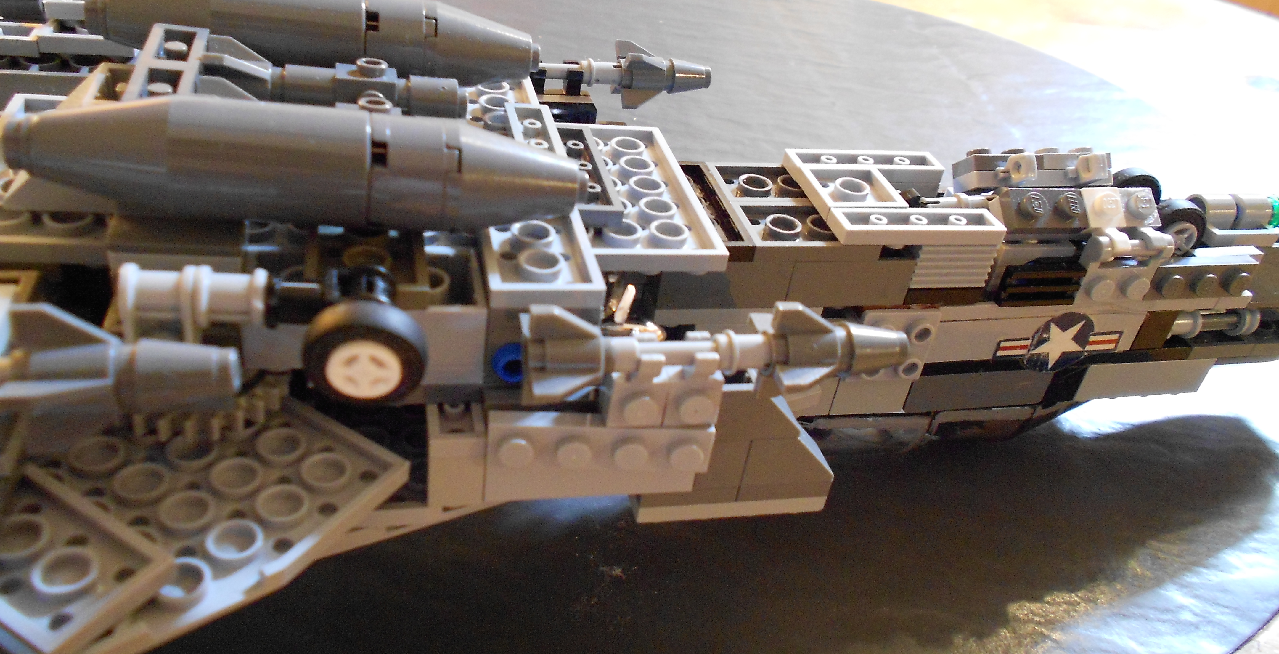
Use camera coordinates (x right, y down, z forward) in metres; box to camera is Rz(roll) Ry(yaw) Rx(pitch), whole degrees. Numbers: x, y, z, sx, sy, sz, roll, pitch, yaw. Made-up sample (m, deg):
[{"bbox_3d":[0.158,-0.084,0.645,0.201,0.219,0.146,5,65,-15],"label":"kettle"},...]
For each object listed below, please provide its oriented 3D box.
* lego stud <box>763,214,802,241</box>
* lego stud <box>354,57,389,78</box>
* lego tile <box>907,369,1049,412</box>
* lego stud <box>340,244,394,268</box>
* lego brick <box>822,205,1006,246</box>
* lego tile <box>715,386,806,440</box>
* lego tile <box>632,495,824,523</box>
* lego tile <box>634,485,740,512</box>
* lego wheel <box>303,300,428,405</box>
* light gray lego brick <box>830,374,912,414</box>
[{"bbox_3d":[0.026,-0.018,0.172,0.006,0.002,0.006,-1,35,-15],"label":"lego stud"},{"bbox_3d":[-0.044,-0.042,0.157,0.005,0.002,0.005,-1,35,-14],"label":"lego stud"},{"bbox_3d":[0.068,0.011,0.199,0.032,0.010,0.008,-1,36,-15],"label":"lego tile"},{"bbox_3d":[-0.040,-0.009,0.141,0.006,0.002,0.006,-1,35,-14],"label":"lego stud"},{"bbox_3d":[0.051,-0.018,0.175,0.032,0.003,0.008,-1,35,-14],"label":"lego brick"},{"bbox_3d":[0.017,0.011,0.150,0.016,0.010,0.008,0,34,-15],"label":"lego tile"},{"bbox_3d":[0.014,0.027,0.158,0.032,0.003,0.008,-1,35,-14],"label":"lego tile"},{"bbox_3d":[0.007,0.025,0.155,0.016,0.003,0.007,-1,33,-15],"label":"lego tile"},{"bbox_3d":[-0.033,0.003,0.114,0.014,0.014,0.005,-6,37,-11],"label":"lego wheel"},{"bbox_3d":[0.046,0.011,0.195,0.016,0.009,0.008,-1,35,-14],"label":"light gray lego brick"}]

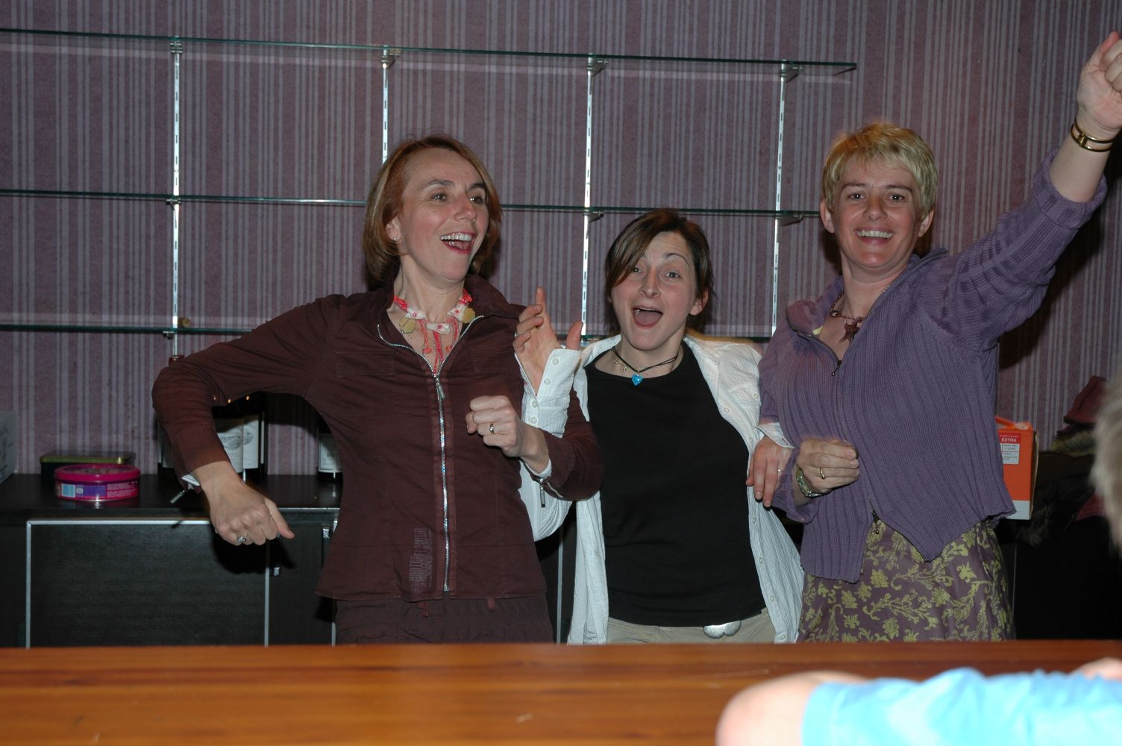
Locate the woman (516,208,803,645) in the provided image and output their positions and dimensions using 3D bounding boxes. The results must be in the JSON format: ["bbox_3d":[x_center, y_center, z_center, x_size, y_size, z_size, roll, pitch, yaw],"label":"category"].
[{"bbox_3d":[0.148,0.515,2.885,0.460,1.550,0.420,2,5,2],"label":"woman"}]

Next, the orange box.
[{"bbox_3d":[1.012,0.217,4.053,0.121,0.216,0.101,2,5,9],"label":"orange box"}]

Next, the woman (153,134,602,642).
[{"bbox_3d":[-0.269,0.464,2.750,0.660,1.655,0.480,1,5,-7],"label":"woman"}]

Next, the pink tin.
[{"bbox_3d":[-1.034,0.245,3.965,0.185,0.054,0.185,1,5,0],"label":"pink tin"}]

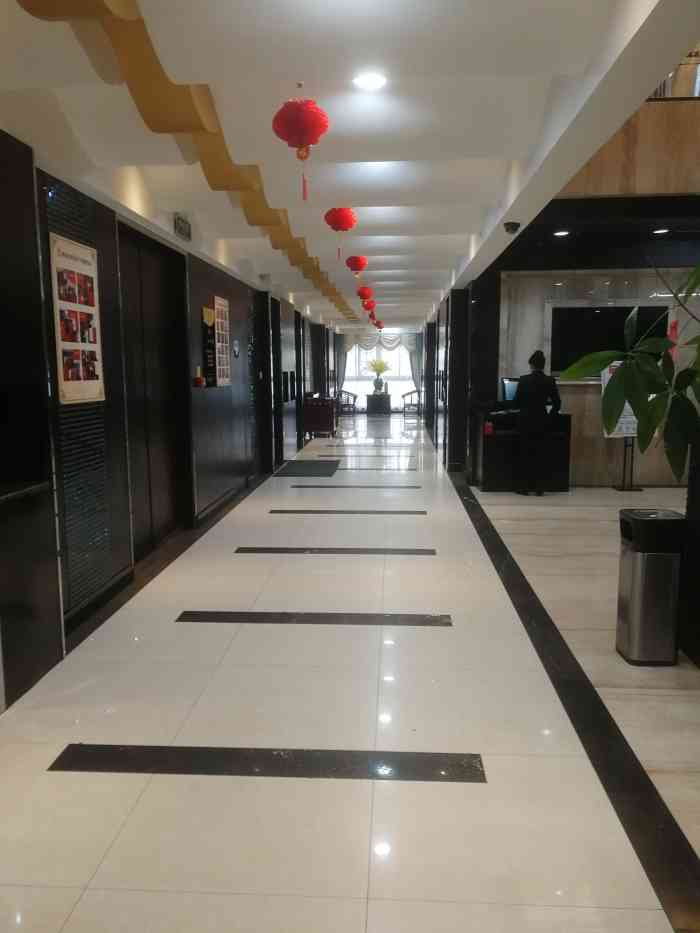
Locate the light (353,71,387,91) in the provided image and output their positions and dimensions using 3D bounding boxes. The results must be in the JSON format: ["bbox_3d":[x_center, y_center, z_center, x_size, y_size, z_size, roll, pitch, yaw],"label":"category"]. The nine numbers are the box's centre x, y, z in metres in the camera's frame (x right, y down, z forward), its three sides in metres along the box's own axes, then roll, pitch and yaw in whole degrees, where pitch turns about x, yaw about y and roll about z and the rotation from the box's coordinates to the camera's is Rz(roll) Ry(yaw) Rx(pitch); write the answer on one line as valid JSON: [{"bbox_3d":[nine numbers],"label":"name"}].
[{"bbox_3d":[0.090,-1.775,3.349,0.160,0.045,0.160,0,8,3],"label":"light"}]

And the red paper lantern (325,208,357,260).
[{"bbox_3d":[-0.067,-1.765,5.497,0.244,0.419,0.244,0,8,3],"label":"red paper lantern"}]

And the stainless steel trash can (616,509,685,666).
[{"bbox_3d":[1.516,0.604,3.678,0.267,0.738,0.269,0,8,3],"label":"stainless steel trash can"}]

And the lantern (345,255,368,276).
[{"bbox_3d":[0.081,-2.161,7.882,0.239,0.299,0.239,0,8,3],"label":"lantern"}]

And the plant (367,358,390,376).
[{"bbox_3d":[0.871,-2.988,21.910,0.738,0.528,0.658,0,8,3],"label":"plant"}]

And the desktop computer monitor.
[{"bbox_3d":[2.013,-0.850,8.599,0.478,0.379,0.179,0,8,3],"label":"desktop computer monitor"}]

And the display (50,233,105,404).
[{"bbox_3d":[-1.582,-0.840,4.255,0.022,0.917,0.613,0,8,3],"label":"display"}]

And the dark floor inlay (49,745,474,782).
[{"bbox_3d":[-0.311,1.122,2.745,1.615,0.012,0.192,0,8,3],"label":"dark floor inlay"}]

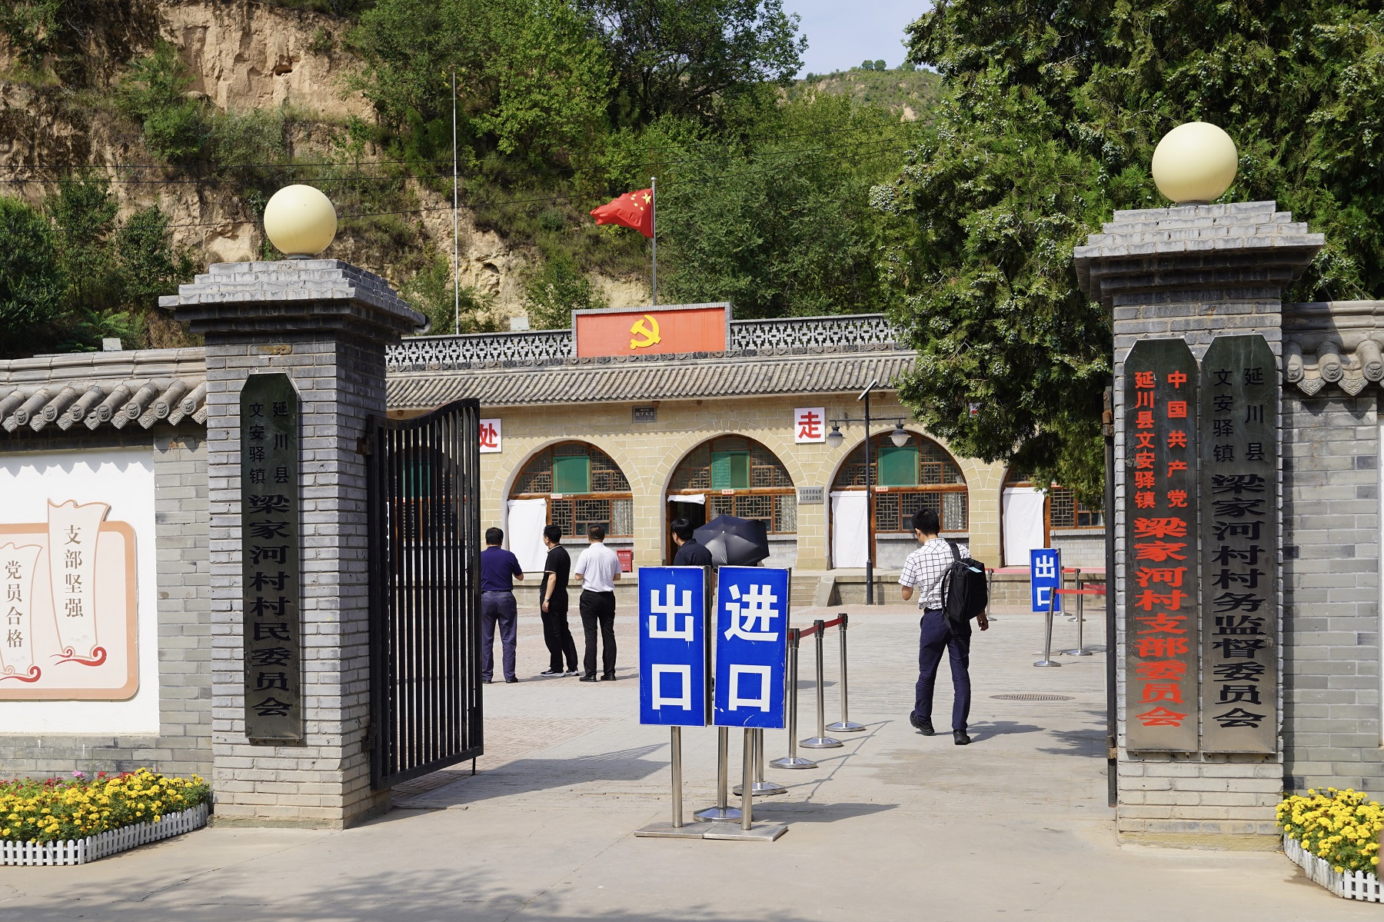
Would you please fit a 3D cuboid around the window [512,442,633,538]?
[{"bbox_3d":[-2.961,0.723,40.000,3.100,2.350,0.250,-1,-2,13],"label":"window"}]

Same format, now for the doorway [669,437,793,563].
[{"bbox_3d":[0.941,0.992,39.000,3.200,3.200,0.400,-1,-2,13],"label":"doorway"}]

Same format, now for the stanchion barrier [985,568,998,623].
[{"bbox_3d":[5.352,2.427,29.000,0.320,0.910,0.320,-1,-2,11],"label":"stanchion barrier"}]

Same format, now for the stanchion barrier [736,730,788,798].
[{"bbox_3d":[0.418,1.538,9.820,0.330,0.910,0.330,-1,-2,11],"label":"stanchion barrier"}]

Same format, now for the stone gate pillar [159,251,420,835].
[{"bbox_3d":[-2.195,0.442,9.100,1.100,3.060,1.100,-1,-2,11],"label":"stone gate pillar"}]

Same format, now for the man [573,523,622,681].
[{"bbox_3d":[-1.032,1.541,17.700,0.530,1.710,0.360,-1,-2,0],"label":"man"}]

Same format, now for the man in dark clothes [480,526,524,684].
[{"bbox_3d":[-2.146,1.577,17.700,0.560,1.700,0.380,-1,-2,9],"label":"man in dark clothes"}]

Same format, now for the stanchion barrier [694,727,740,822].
[{"bbox_3d":[0.166,1.531,9.063,0.325,0.920,0.325,-1,-2,0],"label":"stanchion barrier"}]

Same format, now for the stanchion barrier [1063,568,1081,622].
[{"bbox_3d":[6.802,2.366,28.500,0.325,0.920,0.325,-1,-2,0],"label":"stanchion barrier"}]

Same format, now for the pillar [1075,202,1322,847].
[{"bbox_3d":[2.496,0.272,7.980,1.100,3.060,1.100,-1,-2,11],"label":"pillar"}]

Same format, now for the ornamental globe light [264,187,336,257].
[{"bbox_3d":[-2.194,-1.345,9.050,0.410,0.405,0.410,-1,-2,14],"label":"ornamental globe light"}]

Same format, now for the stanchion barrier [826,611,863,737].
[{"bbox_3d":[1.240,1.698,13.100,0.320,0.920,0.320,-1,-2,14],"label":"stanchion barrier"}]

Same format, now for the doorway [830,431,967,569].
[{"bbox_3d":[4.894,0.919,38.150,3.200,3.260,0.400,-1,-2,16],"label":"doorway"}]

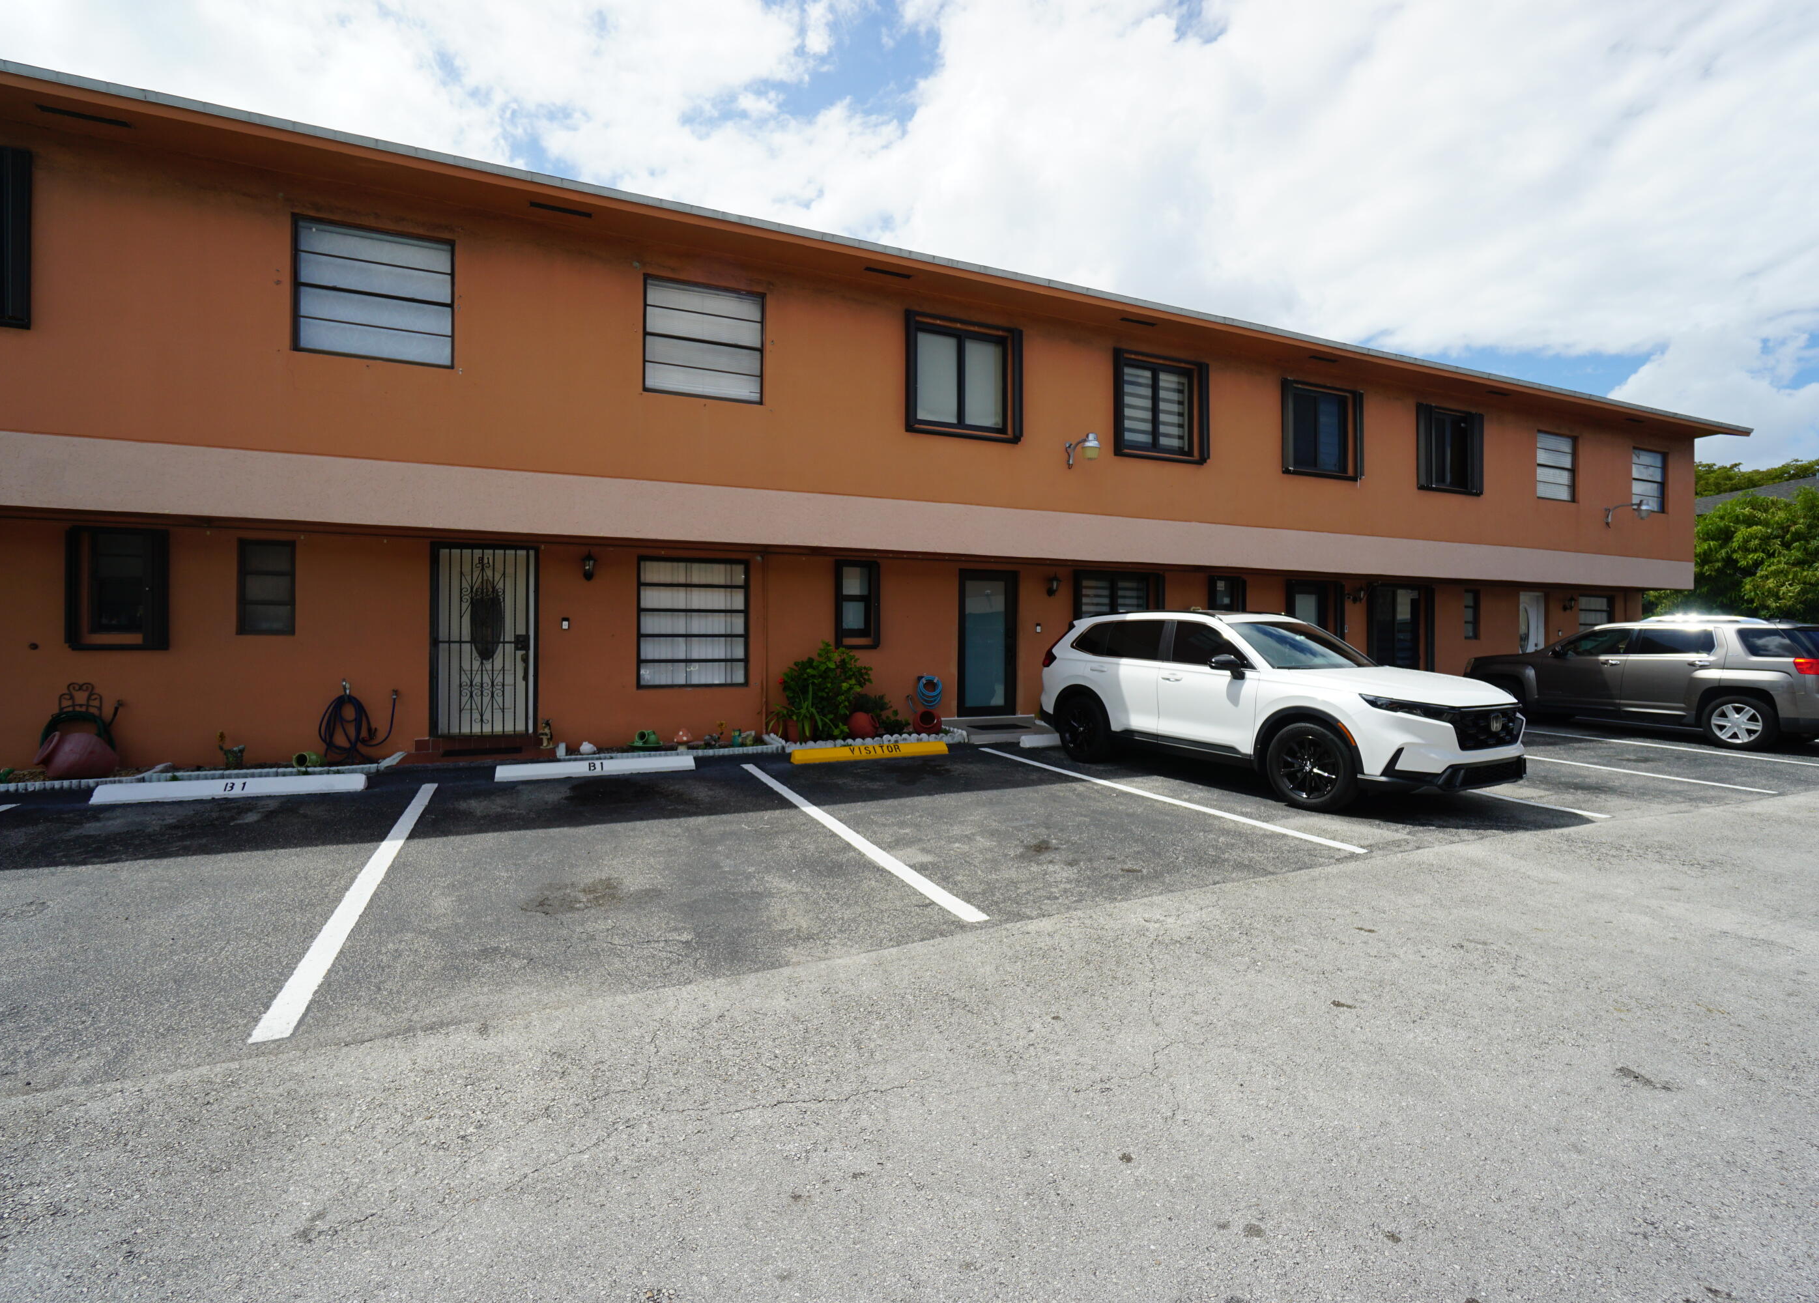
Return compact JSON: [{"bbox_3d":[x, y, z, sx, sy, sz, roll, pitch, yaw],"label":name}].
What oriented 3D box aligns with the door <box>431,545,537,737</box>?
[{"bbox_3d":[-4.701,-0.117,9.036,1.067,2.144,0.100,0,0,-23],"label":"door"}]

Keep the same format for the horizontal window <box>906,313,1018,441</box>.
[{"bbox_3d":[0.715,-3.491,10.478,1.610,1.510,0.140,0,0,-24],"label":"horizontal window"}]

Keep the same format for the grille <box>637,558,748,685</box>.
[{"bbox_3d":[-2.638,-0.353,9.961,1.346,1.602,0.100,0,0,-23],"label":"grille"}]

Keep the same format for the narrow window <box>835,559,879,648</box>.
[{"bbox_3d":[-0.694,-0.620,10.885,0.590,1.160,0.140,0,0,-24],"label":"narrow window"}]

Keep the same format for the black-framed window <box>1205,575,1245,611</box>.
[{"bbox_3d":[5.177,-0.629,13.261,0.740,1.152,0.130,0,0,-23],"label":"black-framed window"}]

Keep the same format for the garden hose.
[{"bbox_3d":[-5.838,0.754,8.640,0.720,0.910,0.150,0,0,-24],"label":"garden hose"}]

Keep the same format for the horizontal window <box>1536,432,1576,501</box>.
[{"bbox_3d":[12.093,-3.457,15.299,1.300,1.272,0.100,0,0,-23],"label":"horizontal window"}]

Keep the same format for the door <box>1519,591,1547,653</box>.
[{"bbox_3d":[12.939,-0.158,16.988,0.950,2.100,0.100,0,0,-24],"label":"door"}]

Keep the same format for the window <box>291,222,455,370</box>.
[{"bbox_3d":[-5.189,-3.468,7.942,1.340,1.294,0.100,0,0,-23],"label":"window"}]

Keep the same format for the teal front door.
[{"bbox_3d":[1.145,-0.115,11.773,0.960,2.090,0.100,0,0,-24],"label":"teal front door"}]

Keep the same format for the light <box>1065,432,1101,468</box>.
[{"bbox_3d":[2.312,-2.694,10.896,0.230,0.340,0.630,0,0,-24],"label":"light"}]

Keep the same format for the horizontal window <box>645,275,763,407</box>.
[{"bbox_3d":[-2.297,-3.475,9.173,1.324,1.280,0.100,0,0,-23],"label":"horizontal window"}]

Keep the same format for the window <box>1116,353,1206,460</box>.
[{"bbox_3d":[3.593,-3.456,11.582,1.692,1.497,0.150,0,0,-23],"label":"window"}]

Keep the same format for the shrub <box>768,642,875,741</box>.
[{"bbox_3d":[-1.070,0.499,10.063,1.240,1.200,0.950,0,0,-23],"label":"shrub"}]

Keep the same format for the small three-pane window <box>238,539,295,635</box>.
[{"bbox_3d":[-6.523,-0.650,8.280,0.479,0.972,0.100,0,0,-23],"label":"small three-pane window"}]

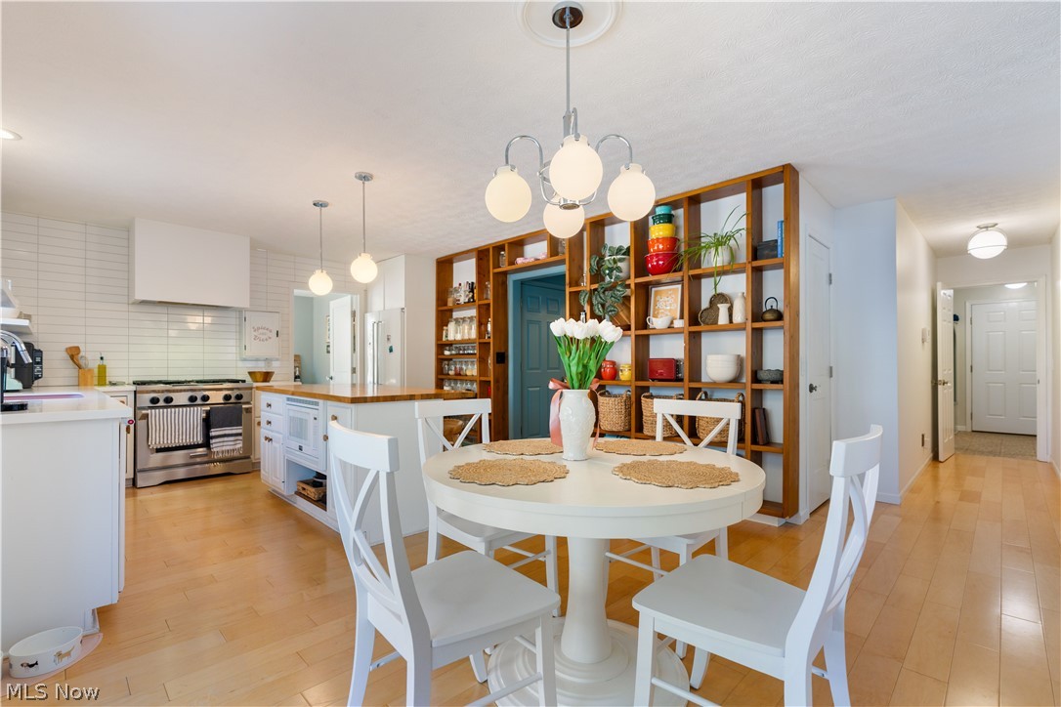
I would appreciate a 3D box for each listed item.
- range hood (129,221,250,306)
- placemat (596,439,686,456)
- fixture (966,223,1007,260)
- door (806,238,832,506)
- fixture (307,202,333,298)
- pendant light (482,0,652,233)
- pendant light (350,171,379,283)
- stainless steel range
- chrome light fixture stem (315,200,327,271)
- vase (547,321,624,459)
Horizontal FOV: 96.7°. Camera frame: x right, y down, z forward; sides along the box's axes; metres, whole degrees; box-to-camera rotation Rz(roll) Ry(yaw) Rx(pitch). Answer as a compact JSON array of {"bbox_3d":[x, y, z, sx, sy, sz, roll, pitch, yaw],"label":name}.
[{"bbox_3d":[-3.461,-0.860,4.805,0.915,0.748,0.535,1,-1,-45],"label":"range hood"},{"bbox_3d":[0.477,0.405,2.051,0.400,0.010,0.400,0,-1,0],"label":"placemat"},{"bbox_3d":[4.426,-1.075,4.567,0.290,0.330,0.290,1,-1,-45],"label":"fixture"},{"bbox_3d":[2.231,0.160,3.665,0.570,2.030,0.045,1,-2,-45],"label":"door"},{"bbox_3d":[-1.732,-0.865,3.894,0.200,0.762,0.200,1,-2,-45],"label":"fixture"},{"bbox_3d":[0.141,-0.879,1.755,0.620,0.780,0.620,0,-1,-2],"label":"pendant light"},{"bbox_3d":[-1.169,-0.869,3.312,0.178,0.765,0.178,1,-1,-45],"label":"pendant light"},{"bbox_3d":[-3.344,0.735,4.687,0.905,0.935,0.700,1,-2,-45],"label":"stainless steel range"},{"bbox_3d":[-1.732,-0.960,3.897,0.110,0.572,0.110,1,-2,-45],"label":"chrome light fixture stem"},{"bbox_3d":[0.217,0.132,1.850,0.275,0.550,0.250,0,-1,0],"label":"vase"}]

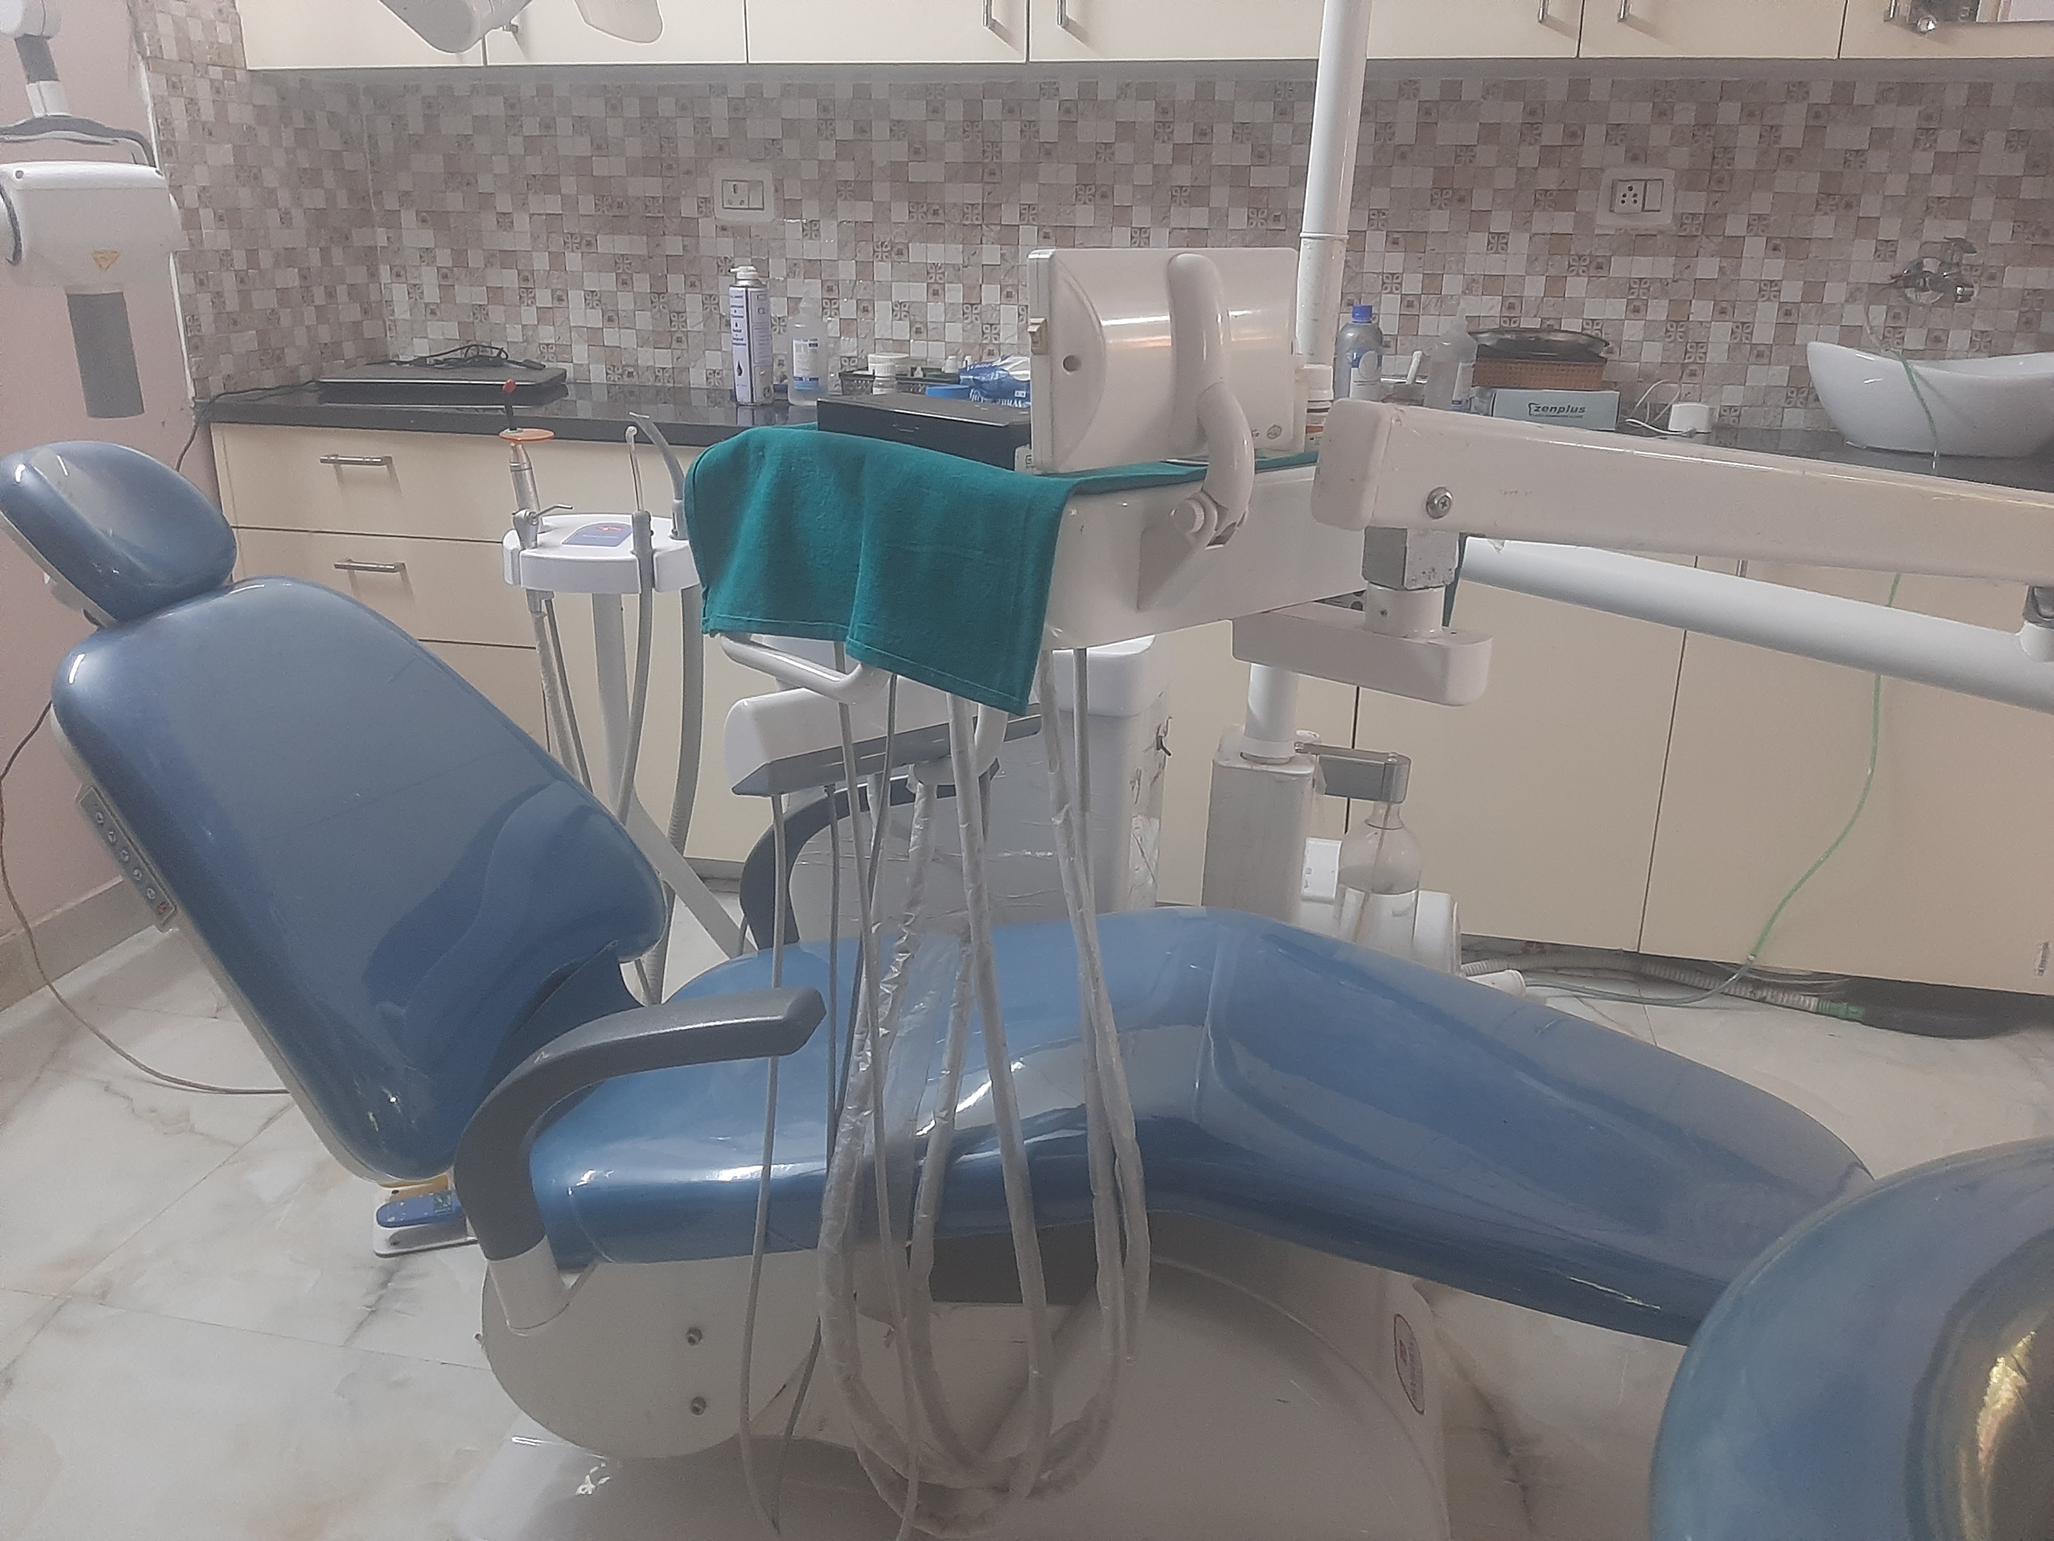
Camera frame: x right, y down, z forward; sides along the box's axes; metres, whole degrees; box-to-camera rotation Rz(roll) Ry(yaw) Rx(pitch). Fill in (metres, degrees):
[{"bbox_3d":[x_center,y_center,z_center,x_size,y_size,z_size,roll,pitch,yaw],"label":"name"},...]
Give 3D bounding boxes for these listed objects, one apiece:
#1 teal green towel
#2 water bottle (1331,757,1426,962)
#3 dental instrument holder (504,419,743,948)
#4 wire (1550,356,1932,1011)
[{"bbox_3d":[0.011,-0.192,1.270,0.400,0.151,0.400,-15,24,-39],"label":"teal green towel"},{"bbox_3d":[0.393,0.104,1.780,0.090,0.250,0.090,5,19,12],"label":"water bottle"},{"bbox_3d":[-0.443,-0.085,1.780,0.250,0.600,0.230,5,19,12],"label":"dental instrument holder"},{"bbox_3d":[1.155,-0.138,2.603,0.500,1.030,0.340,5,19,12],"label":"wire"}]

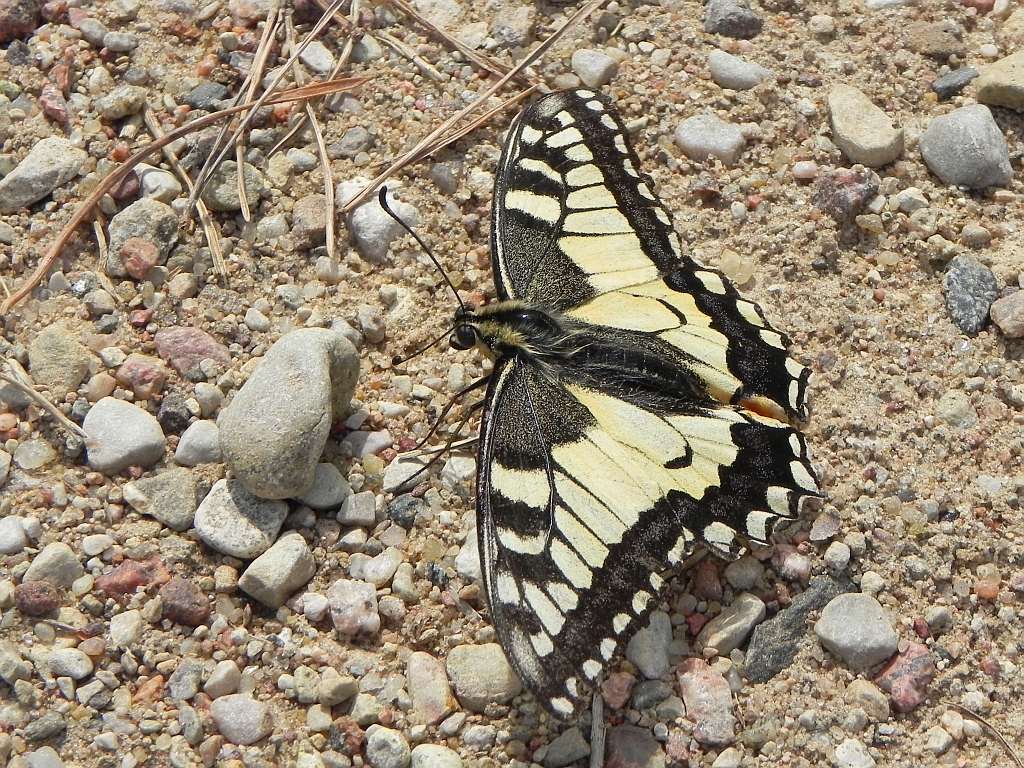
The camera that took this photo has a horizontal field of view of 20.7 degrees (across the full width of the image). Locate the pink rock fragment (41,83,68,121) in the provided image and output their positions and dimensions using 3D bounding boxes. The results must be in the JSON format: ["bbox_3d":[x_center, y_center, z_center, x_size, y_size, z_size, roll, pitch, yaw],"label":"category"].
[{"bbox_3d":[-0.052,-0.032,0.321,0.002,0.002,0.005,-22,56,-16],"label":"pink rock fragment"}]

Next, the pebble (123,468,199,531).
[{"bbox_3d":[-0.035,0.012,0.282,0.008,0.004,0.006,16,52,13],"label":"pebble"}]

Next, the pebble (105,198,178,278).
[{"bbox_3d":[-0.040,-0.016,0.304,0.008,0.005,0.009,8,50,6],"label":"pebble"}]

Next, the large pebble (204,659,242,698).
[{"bbox_3d":[-0.028,0.028,0.268,0.003,0.003,0.004,33,57,24],"label":"large pebble"}]

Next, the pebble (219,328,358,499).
[{"bbox_3d":[-0.023,0.003,0.286,0.012,0.012,0.021,17,54,13],"label":"pebble"}]

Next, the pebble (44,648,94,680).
[{"bbox_3d":[-0.043,0.027,0.273,0.005,0.003,0.003,17,54,13],"label":"pebble"}]

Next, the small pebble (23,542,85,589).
[{"bbox_3d":[-0.045,0.018,0.276,0.006,0.004,0.005,0,50,0],"label":"small pebble"}]

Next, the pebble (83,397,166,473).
[{"bbox_3d":[-0.040,0.005,0.289,0.009,0.006,0.008,36,60,25],"label":"pebble"}]

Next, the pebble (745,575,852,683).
[{"bbox_3d":[0.028,0.024,0.275,0.005,0.005,0.015,31,58,22],"label":"pebble"}]

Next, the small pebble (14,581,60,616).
[{"bbox_3d":[-0.047,0.021,0.280,0.004,0.003,0.003,12,54,9],"label":"small pebble"}]

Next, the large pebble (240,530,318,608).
[{"bbox_3d":[-0.023,0.018,0.276,0.008,0.005,0.006,-33,57,-24],"label":"large pebble"}]

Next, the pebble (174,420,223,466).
[{"bbox_3d":[-0.032,0.007,0.291,0.005,0.004,0.004,-18,55,-13],"label":"pebble"}]

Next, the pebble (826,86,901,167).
[{"bbox_3d":[0.040,-0.029,0.316,0.007,0.004,0.011,-28,55,-22],"label":"pebble"}]

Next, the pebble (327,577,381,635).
[{"bbox_3d":[-0.015,0.022,0.279,0.005,0.004,0.006,-8,53,-6],"label":"pebble"}]

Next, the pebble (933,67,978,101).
[{"bbox_3d":[0.051,-0.034,0.321,0.006,0.003,0.003,-28,57,-20],"label":"pebble"}]

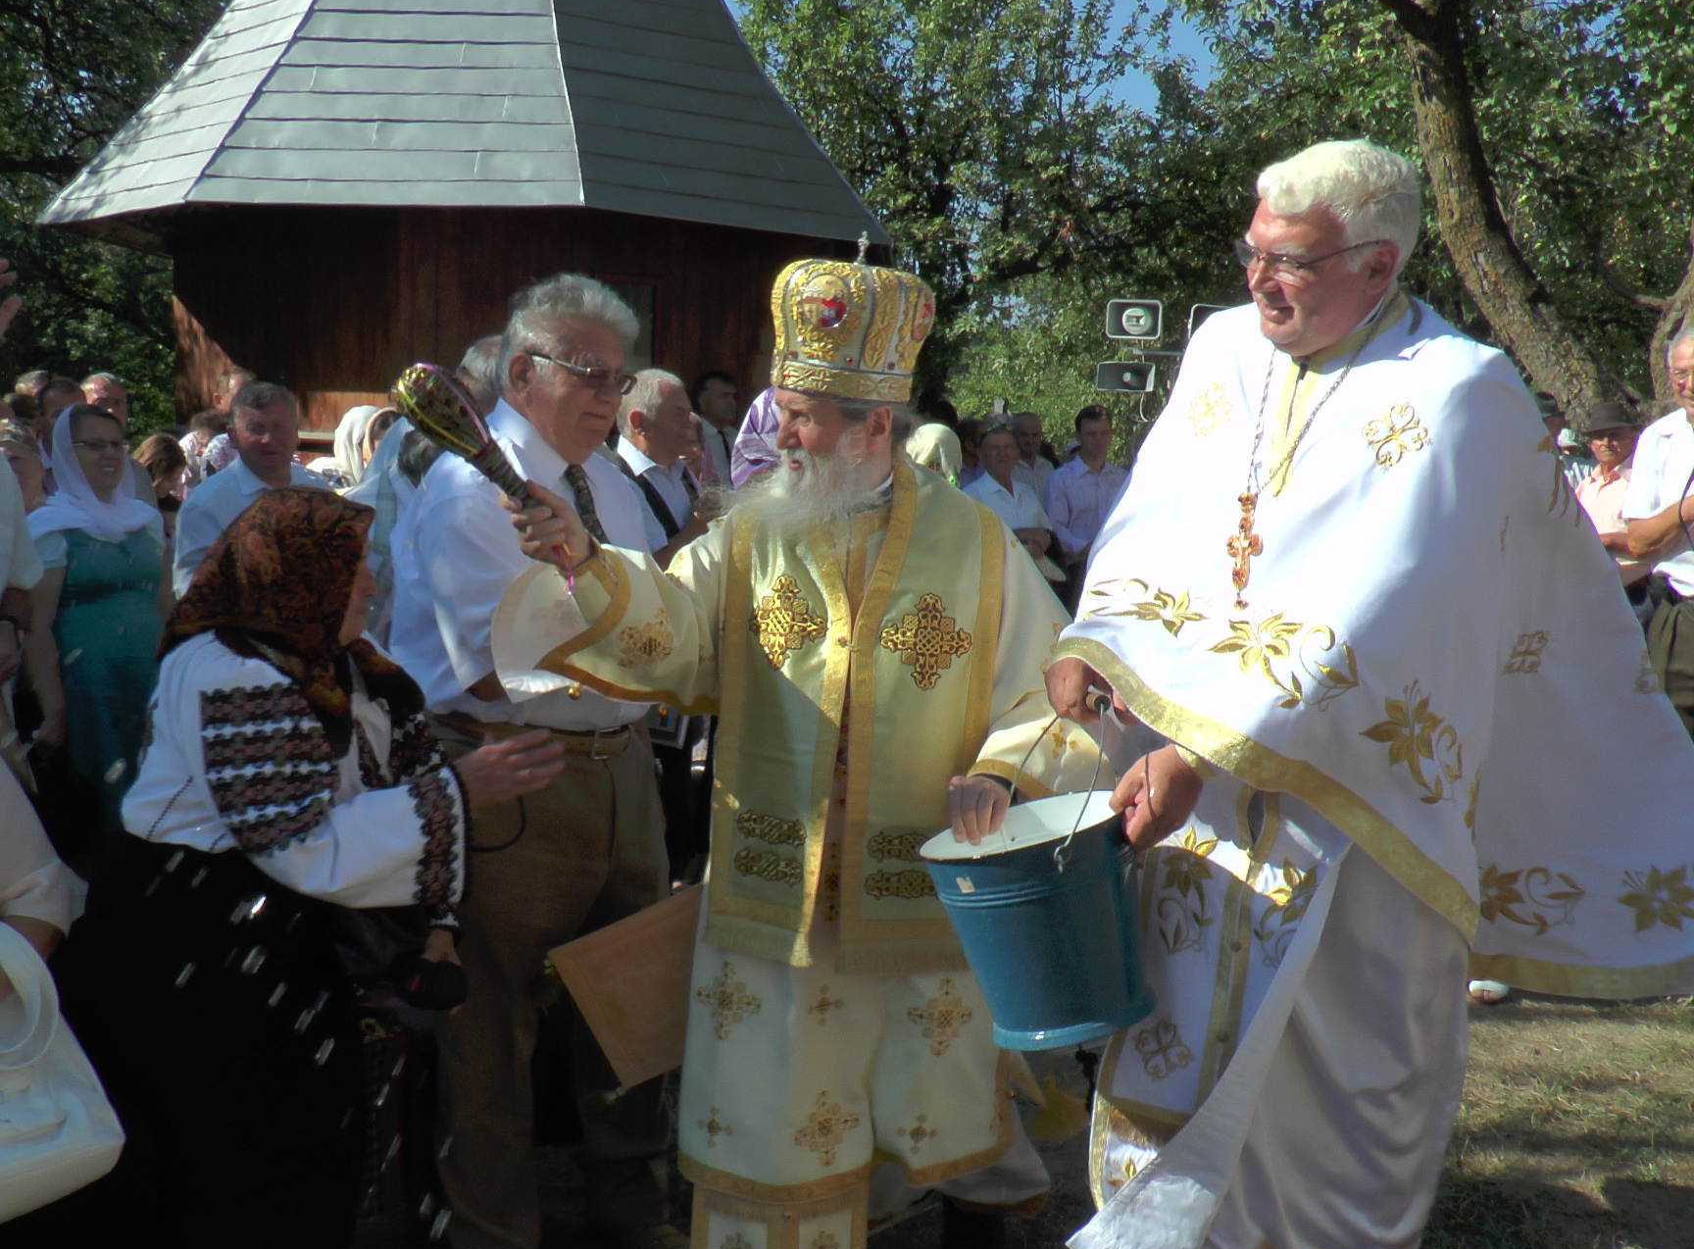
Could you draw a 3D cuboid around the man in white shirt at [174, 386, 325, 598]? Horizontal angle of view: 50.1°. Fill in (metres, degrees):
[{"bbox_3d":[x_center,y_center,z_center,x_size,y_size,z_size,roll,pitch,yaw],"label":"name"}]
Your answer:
[{"bbox_3d":[-1.621,0.182,5.022,0.530,1.690,0.350,-2,6,-32],"label":"man in white shirt"}]

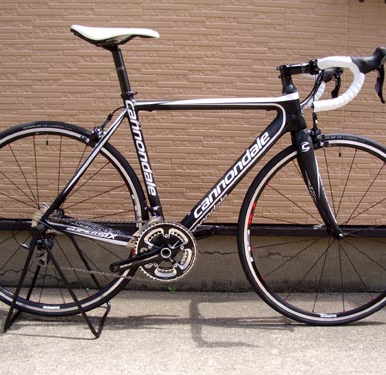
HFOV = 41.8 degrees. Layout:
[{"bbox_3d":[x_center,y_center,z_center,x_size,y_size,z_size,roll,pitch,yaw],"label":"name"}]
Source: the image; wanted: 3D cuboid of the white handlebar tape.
[{"bbox_3d":[0.429,-0.307,1.535,0.146,0.162,0.150,1,8,-1],"label":"white handlebar tape"}]

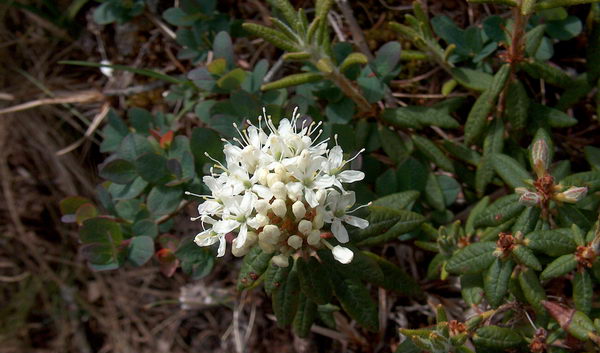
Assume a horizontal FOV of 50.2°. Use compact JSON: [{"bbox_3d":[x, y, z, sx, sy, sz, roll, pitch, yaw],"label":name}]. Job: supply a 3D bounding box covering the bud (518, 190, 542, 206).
[{"bbox_3d":[0.101,0.010,0.280,0.012,0.006,0.006,-7,90,-29],"label":"bud"}]

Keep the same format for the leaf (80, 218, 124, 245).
[{"bbox_3d":[-0.088,0.025,0.285,0.020,0.004,0.013,12,68,11],"label":"leaf"}]

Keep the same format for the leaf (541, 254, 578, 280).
[{"bbox_3d":[0.111,0.039,0.275,0.018,0.005,0.007,-31,69,-6],"label":"leaf"}]

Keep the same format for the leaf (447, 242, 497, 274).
[{"bbox_3d":[0.074,0.035,0.275,0.024,0.004,0.011,-17,64,-16],"label":"leaf"}]

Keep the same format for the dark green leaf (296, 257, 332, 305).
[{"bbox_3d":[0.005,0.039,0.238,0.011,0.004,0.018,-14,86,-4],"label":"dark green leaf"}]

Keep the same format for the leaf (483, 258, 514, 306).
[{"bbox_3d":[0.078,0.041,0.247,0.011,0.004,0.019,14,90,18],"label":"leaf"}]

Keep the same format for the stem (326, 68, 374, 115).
[{"bbox_3d":[0.024,-0.041,0.305,0.005,0.031,0.005,-49,21,0],"label":"stem"}]

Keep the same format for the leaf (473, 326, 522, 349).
[{"bbox_3d":[0.085,0.069,0.275,0.022,0.005,0.009,4,63,-1],"label":"leaf"}]

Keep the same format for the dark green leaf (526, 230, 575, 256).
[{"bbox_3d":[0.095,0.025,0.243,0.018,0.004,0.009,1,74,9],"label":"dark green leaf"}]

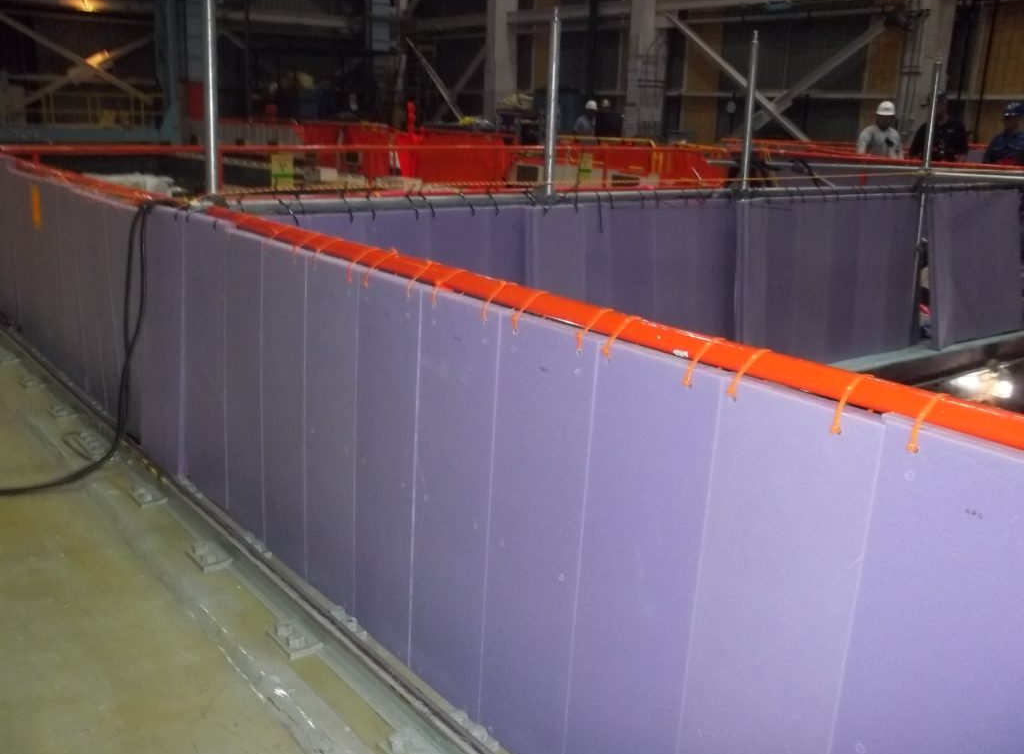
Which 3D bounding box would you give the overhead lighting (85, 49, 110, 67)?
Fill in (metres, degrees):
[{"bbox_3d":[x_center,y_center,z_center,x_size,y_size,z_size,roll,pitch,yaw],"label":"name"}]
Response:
[{"bbox_3d":[-12.314,-9.462,29.000,0.700,0.450,0.350,-9,19,-37],"label":"overhead lighting"}]

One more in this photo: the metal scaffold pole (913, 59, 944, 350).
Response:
[{"bbox_3d":[2.582,-1.062,6.116,0.046,1.756,0.046,-11,18,-37],"label":"metal scaffold pole"}]

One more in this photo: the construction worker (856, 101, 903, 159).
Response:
[{"bbox_3d":[4.004,-2.170,10.926,0.540,1.760,0.360,8,16,18],"label":"construction worker"}]

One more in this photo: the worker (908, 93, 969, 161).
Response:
[{"bbox_3d":[4.422,-2.104,10.435,0.600,1.800,0.360,11,17,30],"label":"worker"}]

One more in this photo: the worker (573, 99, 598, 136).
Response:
[{"bbox_3d":[1.232,-3.929,17.024,0.360,1.730,0.500,13,18,34],"label":"worker"}]

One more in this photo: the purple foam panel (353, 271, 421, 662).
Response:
[{"bbox_3d":[-0.325,0.250,2.658,0.044,1.039,0.312,-9,19,-38],"label":"purple foam panel"}]

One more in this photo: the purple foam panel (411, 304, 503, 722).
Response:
[{"bbox_3d":[-0.130,0.304,2.307,0.035,0.980,0.303,-8,19,-37],"label":"purple foam panel"}]

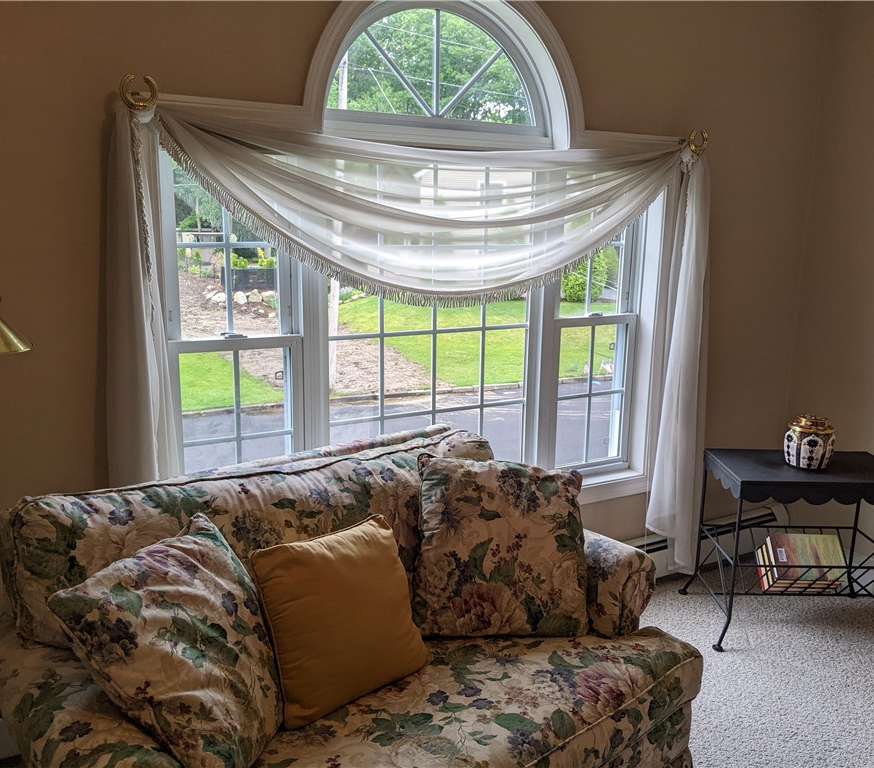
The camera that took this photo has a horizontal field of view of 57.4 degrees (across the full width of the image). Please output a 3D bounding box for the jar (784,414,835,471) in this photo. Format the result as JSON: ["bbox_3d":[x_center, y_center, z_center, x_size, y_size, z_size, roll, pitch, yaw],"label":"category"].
[{"bbox_3d":[1.334,0.205,2.858,0.171,0.177,0.171,1,12,1],"label":"jar"}]

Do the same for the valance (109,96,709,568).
[{"bbox_3d":[0.103,0.042,2.661,2.240,1.700,0.170,-6,13,-29],"label":"valance"}]

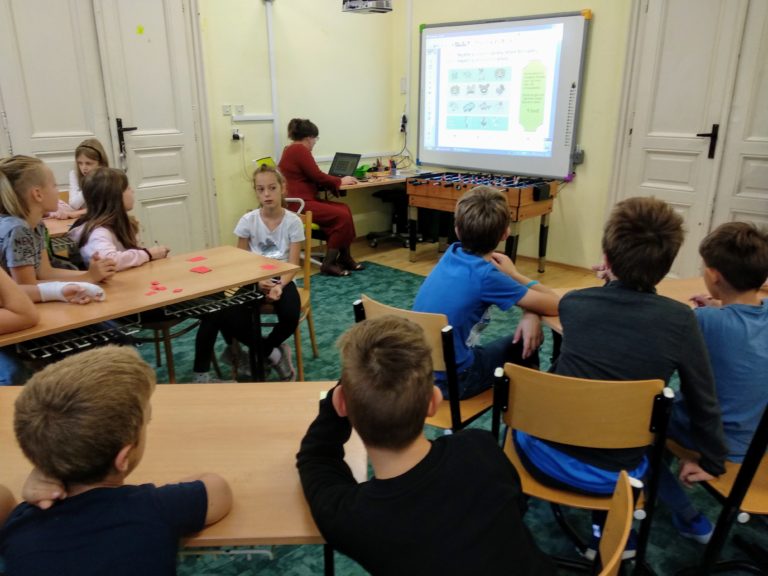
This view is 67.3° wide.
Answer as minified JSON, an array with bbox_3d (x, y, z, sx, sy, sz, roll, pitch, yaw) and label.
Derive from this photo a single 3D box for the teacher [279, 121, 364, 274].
[{"bbox_3d":[-0.509,-0.723,4.684,0.740,1.260,0.500,-14,23,-37],"label":"teacher"}]

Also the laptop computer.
[{"bbox_3d":[-0.420,-1.028,4.883,0.330,0.220,0.280,15,23,37],"label":"laptop computer"}]

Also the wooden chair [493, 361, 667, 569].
[{"bbox_3d":[0.511,0.517,1.662,0.420,0.780,0.500,5,18,13],"label":"wooden chair"}]

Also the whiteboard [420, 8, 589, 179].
[{"bbox_3d":[1.000,-1.728,5.242,1.690,1.300,0.070,15,23,38],"label":"whiteboard"}]

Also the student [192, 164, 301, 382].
[{"bbox_3d":[-0.635,-0.037,2.838,0.470,1.090,0.590,2,18,5],"label":"student"}]

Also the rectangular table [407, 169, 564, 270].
[{"bbox_3d":[0.806,-0.564,5.022,1.070,0.770,0.690,15,23,38],"label":"rectangular table"}]

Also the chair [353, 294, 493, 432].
[{"bbox_3d":[0.179,0.372,2.101,0.410,0.780,0.490,14,22,36],"label":"chair"}]

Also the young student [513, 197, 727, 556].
[{"bbox_3d":[0.623,0.322,1.651,0.500,1.160,0.630,7,19,18],"label":"young student"}]

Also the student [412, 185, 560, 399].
[{"bbox_3d":[0.384,0.199,2.090,0.480,1.120,0.640,15,23,38],"label":"student"}]

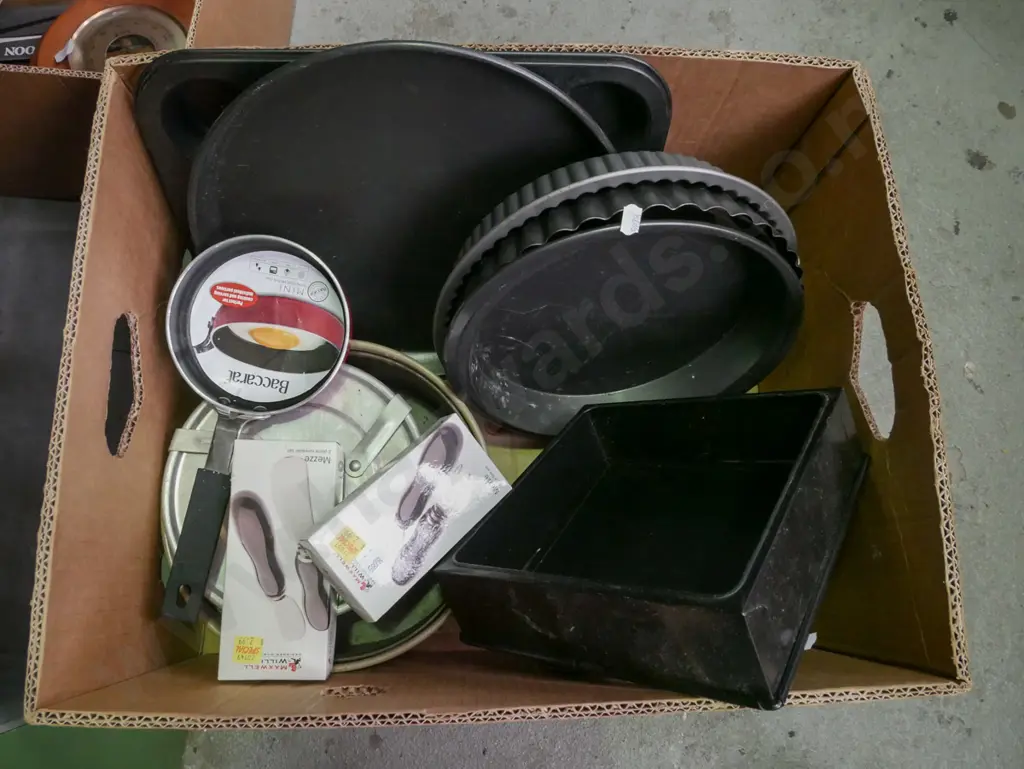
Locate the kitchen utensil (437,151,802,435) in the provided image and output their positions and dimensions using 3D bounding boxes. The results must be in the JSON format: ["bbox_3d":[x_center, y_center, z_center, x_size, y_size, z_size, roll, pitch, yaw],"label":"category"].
[{"bbox_3d":[0.077,-0.049,0.535,0.272,0.272,0.073,-5,54,-4],"label":"kitchen utensil"}]

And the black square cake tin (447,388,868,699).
[{"bbox_3d":[0.094,0.086,0.473,0.215,0.215,0.057,-42,117,-43],"label":"black square cake tin"}]

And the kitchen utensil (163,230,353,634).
[{"bbox_3d":[-0.193,0.029,0.499,0.127,0.051,0.269,14,92,-4],"label":"kitchen utensil"}]

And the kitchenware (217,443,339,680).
[{"bbox_3d":[-0.150,0.114,0.472,0.067,0.028,0.150,0,79,-3],"label":"kitchenware"}]

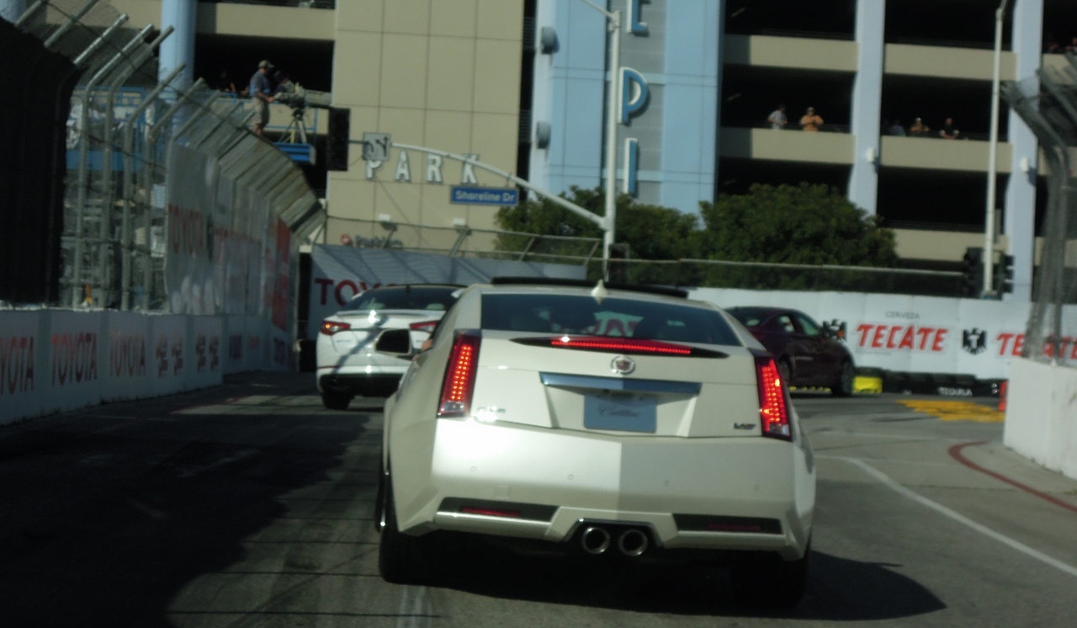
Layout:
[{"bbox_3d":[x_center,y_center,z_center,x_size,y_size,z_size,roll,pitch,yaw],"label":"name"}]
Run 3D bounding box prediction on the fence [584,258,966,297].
[{"bbox_3d":[4.654,0.034,61.005,7.400,2.000,0.100,2,0,0],"label":"fence"}]

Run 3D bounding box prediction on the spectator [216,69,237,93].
[{"bbox_3d":[-10.386,-7.205,102.997,0.560,1.720,0.400,3,0,-9],"label":"spectator"}]

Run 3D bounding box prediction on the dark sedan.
[{"bbox_3d":[3.909,0.626,53.127,1.840,1.460,4.800,2,0,27],"label":"dark sedan"}]

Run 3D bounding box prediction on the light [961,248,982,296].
[{"bbox_3d":[11.320,-1.076,81.200,0.500,1.300,0.580,2,0,-41],"label":"light"}]

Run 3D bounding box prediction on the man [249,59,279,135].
[{"bbox_3d":[-5.788,-4.418,64.997,0.580,1.800,0.500,3,0,7],"label":"man"}]

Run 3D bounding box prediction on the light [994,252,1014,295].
[{"bbox_3d":[12.203,-1.077,81.300,0.480,1.080,0.360,2,0,6],"label":"light"}]

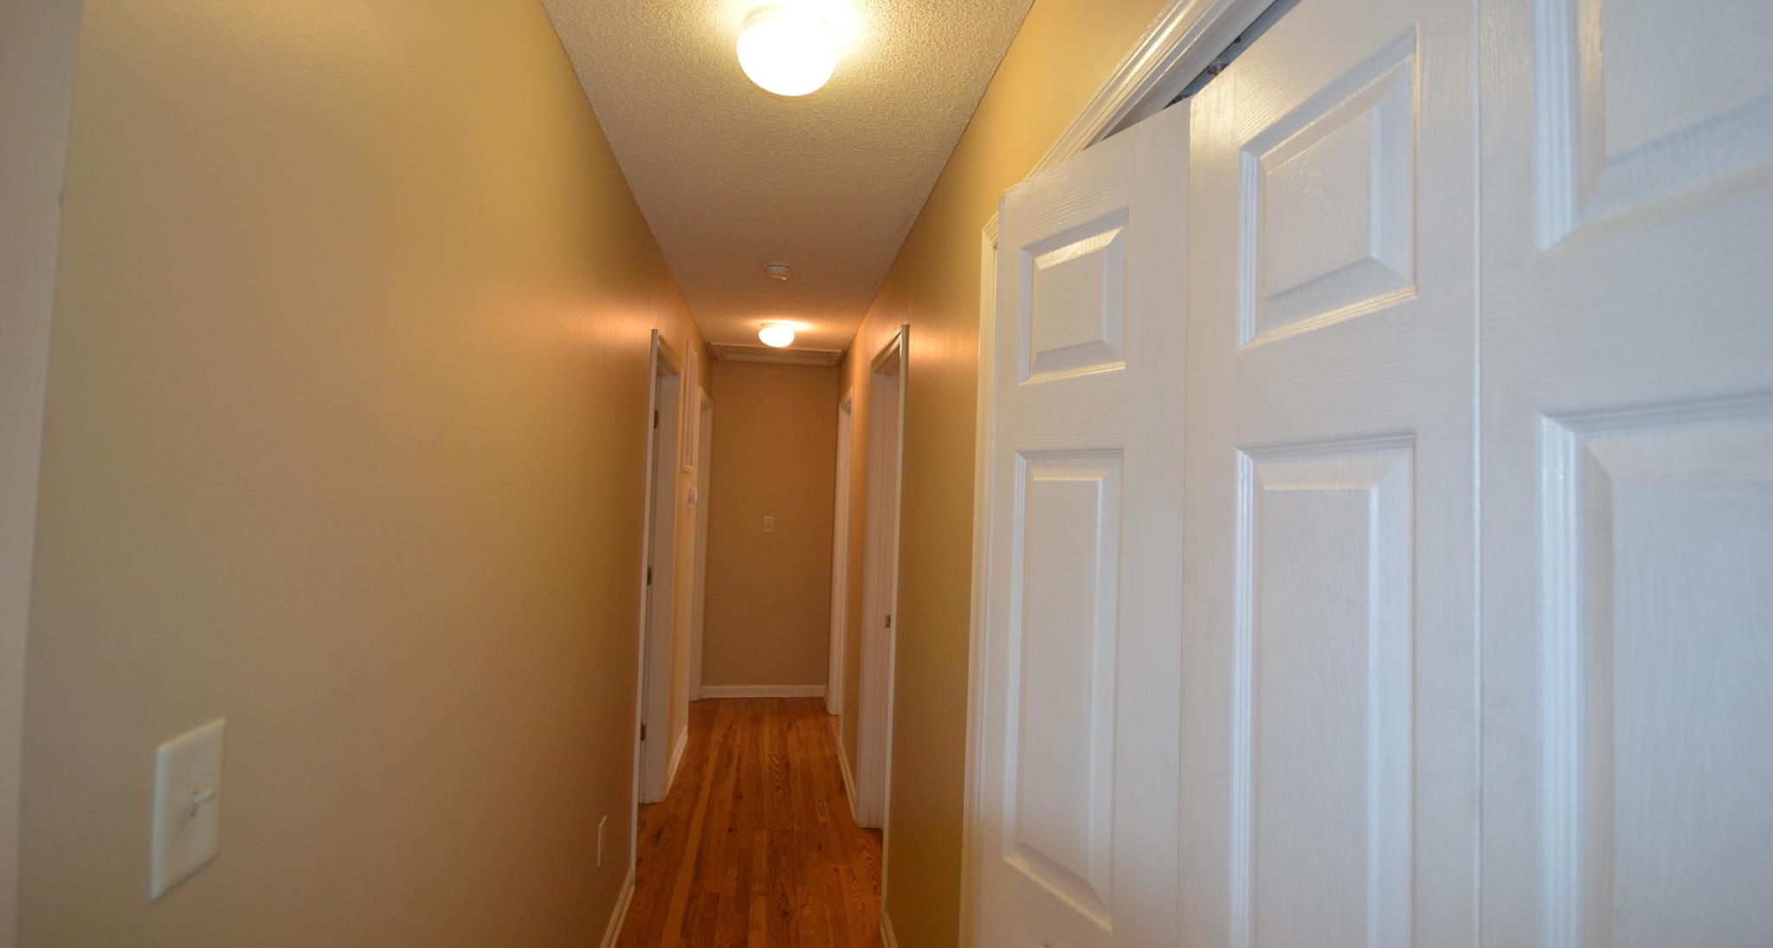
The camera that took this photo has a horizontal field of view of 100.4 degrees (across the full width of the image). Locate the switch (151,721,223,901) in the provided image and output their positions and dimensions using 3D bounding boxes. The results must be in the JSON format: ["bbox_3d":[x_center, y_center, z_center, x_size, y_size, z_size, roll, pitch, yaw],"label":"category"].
[{"bbox_3d":[-0.564,0.269,0.602,0.016,0.116,0.071,2,-1,-9],"label":"switch"}]

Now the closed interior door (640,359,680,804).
[{"bbox_3d":[-1.029,0.533,3.159,0.045,2.010,0.713,2,-1,-9],"label":"closed interior door"}]

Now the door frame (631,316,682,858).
[{"bbox_3d":[-1.024,0.501,3.165,0.125,2.084,0.832,2,-1,-9],"label":"door frame"}]

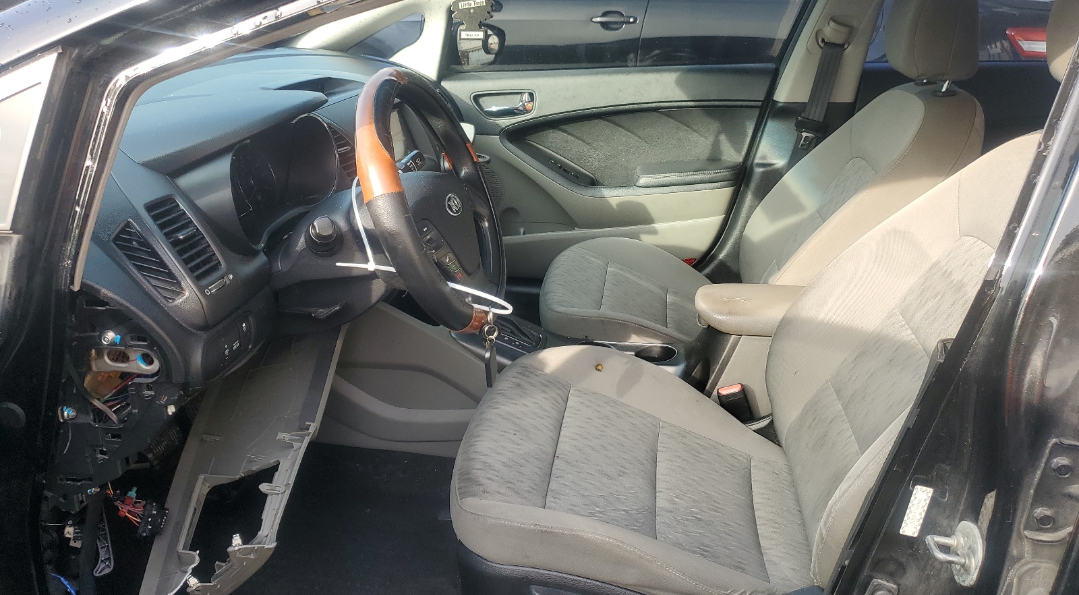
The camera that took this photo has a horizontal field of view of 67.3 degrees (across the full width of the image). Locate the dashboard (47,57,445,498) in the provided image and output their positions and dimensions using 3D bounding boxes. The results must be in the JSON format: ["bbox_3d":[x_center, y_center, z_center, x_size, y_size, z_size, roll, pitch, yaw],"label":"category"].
[{"bbox_3d":[-0.519,-0.208,1.560,0.570,0.475,1.380,5,25,8],"label":"dashboard"}]

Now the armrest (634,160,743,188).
[{"bbox_3d":[0.384,-0.312,2.084,0.275,0.055,0.085,5,25,8],"label":"armrest"}]

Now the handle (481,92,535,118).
[{"bbox_3d":[-0.082,-0.502,2.108,0.145,0.065,0.040,5,25,8],"label":"handle"}]

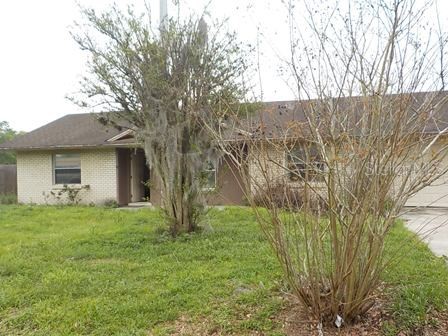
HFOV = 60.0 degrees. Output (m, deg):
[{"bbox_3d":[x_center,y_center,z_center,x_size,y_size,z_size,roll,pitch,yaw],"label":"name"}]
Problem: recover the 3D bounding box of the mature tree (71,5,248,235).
[{"bbox_3d":[-1.460,-1.060,8.800,3.950,5.200,3.600,-1,0,0],"label":"mature tree"}]

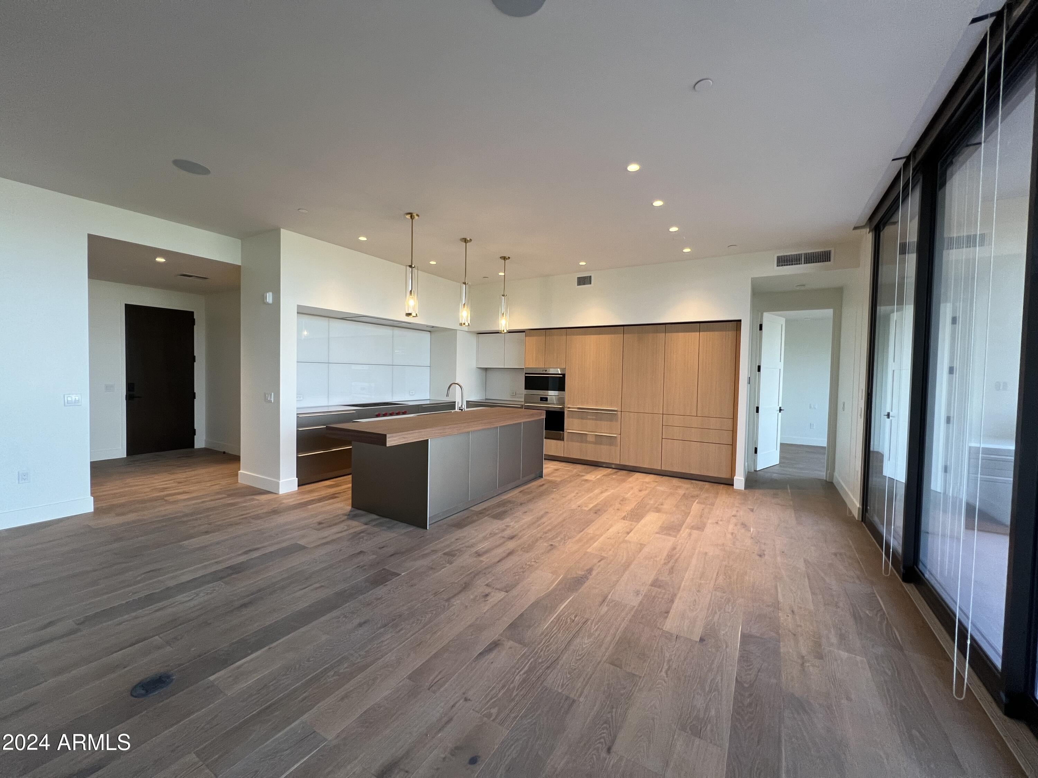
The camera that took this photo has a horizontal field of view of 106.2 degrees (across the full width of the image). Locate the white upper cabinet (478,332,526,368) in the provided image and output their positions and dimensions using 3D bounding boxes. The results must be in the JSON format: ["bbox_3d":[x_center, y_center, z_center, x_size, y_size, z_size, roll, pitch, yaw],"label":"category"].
[{"bbox_3d":[-0.199,-0.707,7.373,1.233,0.636,0.343,2,2,32],"label":"white upper cabinet"}]

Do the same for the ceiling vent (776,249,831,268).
[{"bbox_3d":[3.356,-1.533,4.593,0.555,0.160,0.030,2,2,32],"label":"ceiling vent"}]

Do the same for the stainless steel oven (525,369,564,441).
[{"bbox_3d":[0.551,0.238,6.734,0.756,1.171,0.610,2,2,31],"label":"stainless steel oven"}]

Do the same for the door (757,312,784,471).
[{"bbox_3d":[4.049,0.048,6.273,0.843,2.411,0.045,0,2,-37],"label":"door"}]

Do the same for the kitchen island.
[{"bbox_3d":[-0.789,0.778,4.538,1.082,0.903,2.729,2,2,32],"label":"kitchen island"}]

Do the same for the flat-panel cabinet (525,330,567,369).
[{"bbox_3d":[0.589,-0.668,6.731,0.778,0.623,0.600,2,2,32],"label":"flat-panel cabinet"}]

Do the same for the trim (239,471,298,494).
[{"bbox_3d":[-3.052,1.112,4.744,0.907,0.144,0.214,2,2,32],"label":"trim"}]

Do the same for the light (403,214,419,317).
[{"bbox_3d":[-1.072,-1.228,3.891,0.138,1.012,0.138,1,2,0],"label":"light"}]

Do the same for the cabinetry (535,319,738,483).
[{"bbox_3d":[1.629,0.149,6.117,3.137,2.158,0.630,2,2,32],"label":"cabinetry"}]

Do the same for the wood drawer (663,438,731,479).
[{"bbox_3d":[2.593,0.951,5.684,0.889,0.452,0.520,2,2,29],"label":"wood drawer"}]

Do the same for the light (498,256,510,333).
[{"bbox_3d":[-0.193,-1.262,5.224,0.138,0.988,0.138,1,2,0],"label":"light"}]

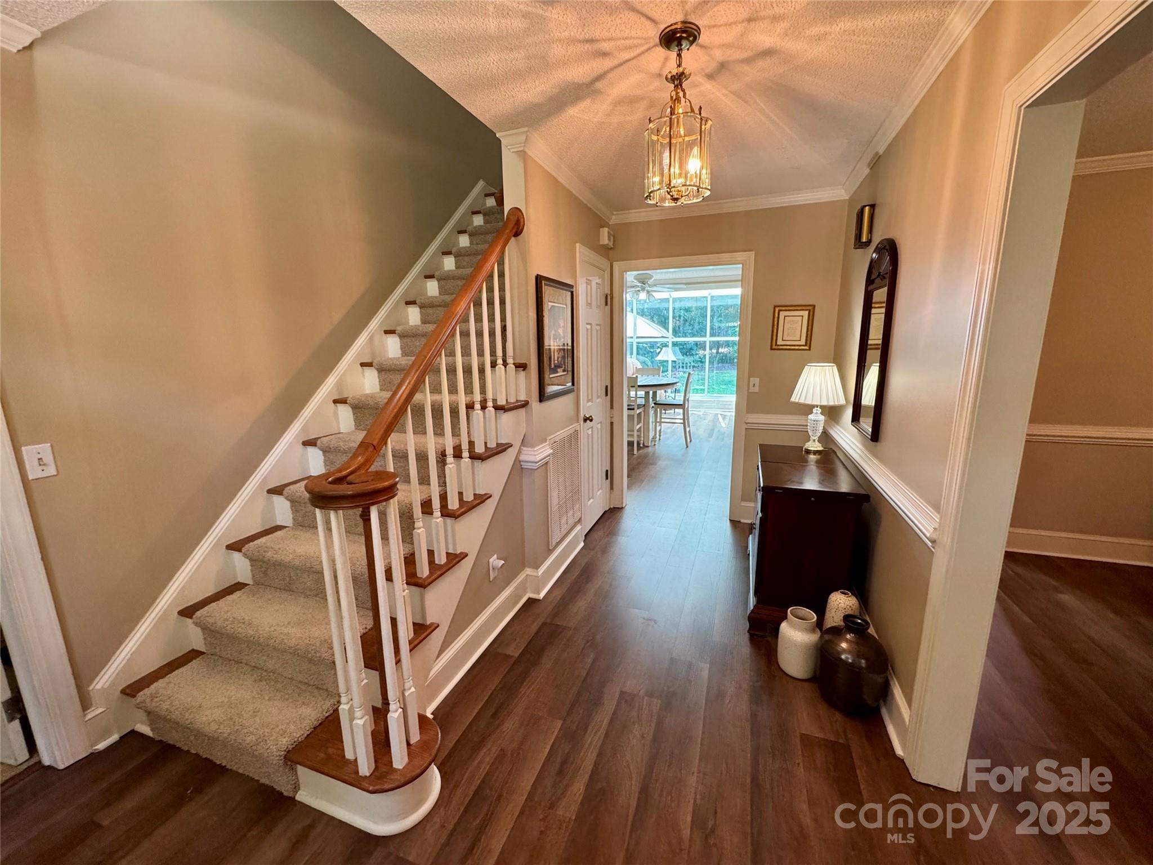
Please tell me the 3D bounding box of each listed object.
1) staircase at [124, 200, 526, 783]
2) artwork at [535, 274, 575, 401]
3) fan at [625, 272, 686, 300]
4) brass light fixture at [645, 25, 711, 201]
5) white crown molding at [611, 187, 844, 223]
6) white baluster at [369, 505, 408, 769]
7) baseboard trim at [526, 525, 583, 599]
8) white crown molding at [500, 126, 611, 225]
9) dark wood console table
[{"bbox_3d":[-0.681,-0.423,2.776,1.340,2.760,3.080,3,12,20],"label":"staircase"},{"bbox_3d":[-0.110,-0.556,2.814,0.024,0.688,0.565,3,12,20],"label":"artwork"},{"bbox_3d":[0.964,-2.080,6.688,1.280,0.400,1.280,3,12,20],"label":"fan"},{"bbox_3d":[0.348,-1.062,1.590,0.230,0.510,0.230,3,12,20],"label":"brass light fixture"},{"bbox_3d":[1.066,-1.679,3.459,1.689,0.076,0.052,3,12,20],"label":"white crown molding"},{"bbox_3d":[-0.571,0.633,1.414,0.033,0.870,0.033,3,12,20],"label":"white baluster"},{"bbox_3d":[-0.116,0.820,3.076,0.085,0.160,0.785,3,12,20],"label":"baseboard trim"},{"bbox_3d":[-0.033,-1.576,3.030,0.175,0.076,1.624,3,12,20],"label":"white crown molding"},{"bbox_3d":[1.244,0.571,2.637,0.474,0.805,0.915,3,12,20],"label":"dark wood console table"}]

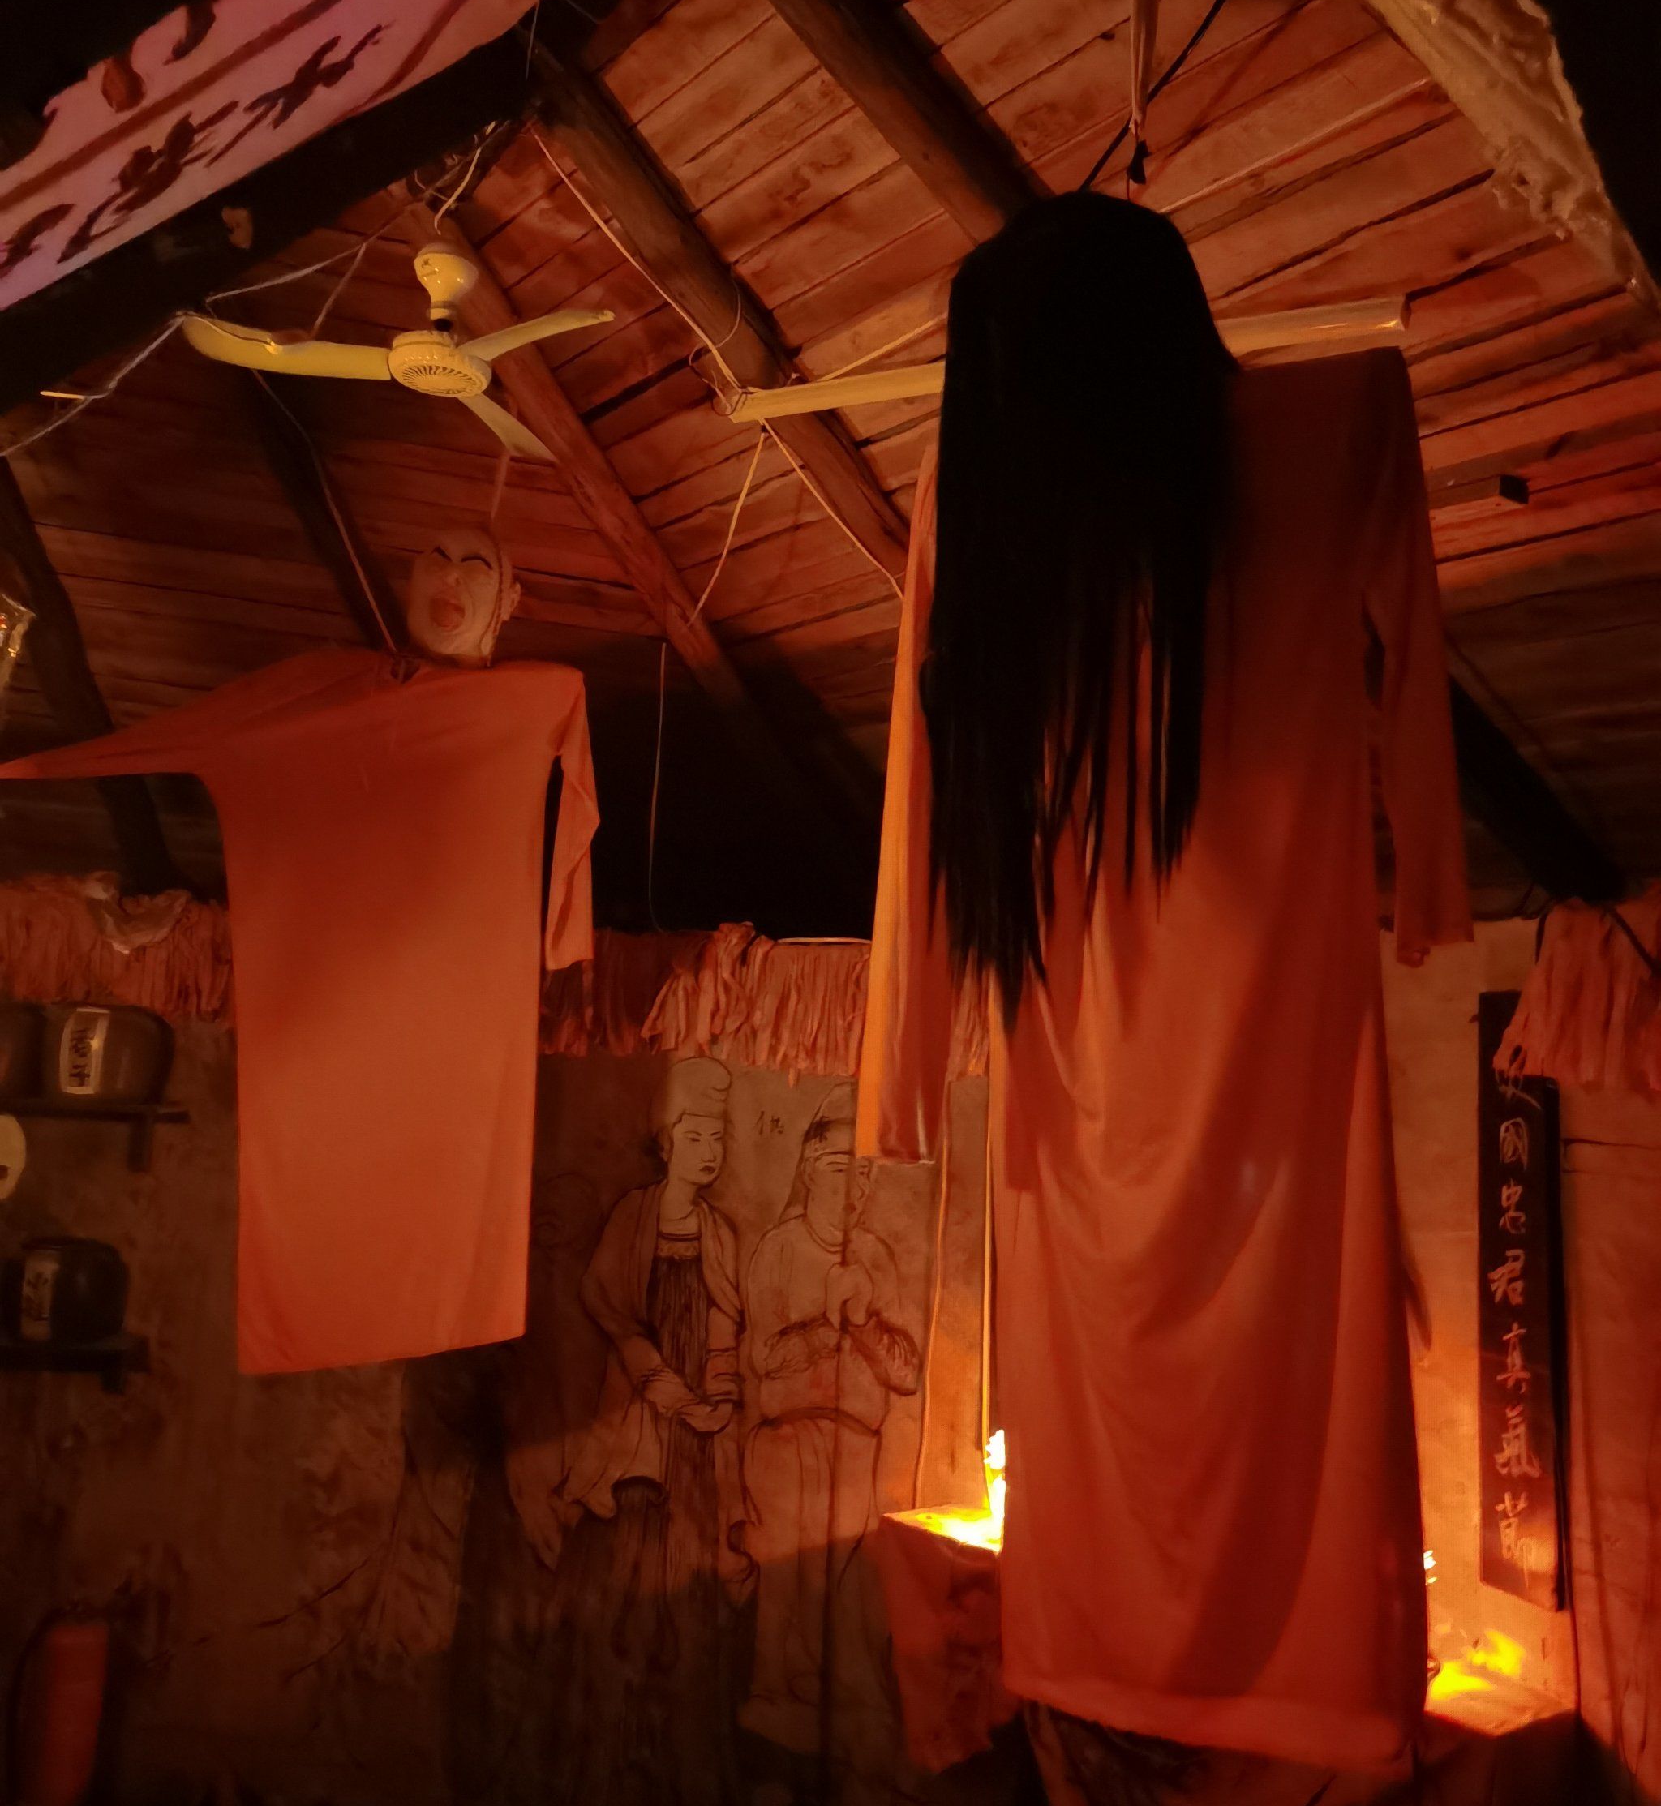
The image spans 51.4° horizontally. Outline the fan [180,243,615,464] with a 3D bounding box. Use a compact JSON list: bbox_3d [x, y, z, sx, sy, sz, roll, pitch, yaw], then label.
[{"bbox_3d":[-0.605,-0.850,2.510,0.600,0.220,0.670,4,-5,-16],"label":"fan"}]

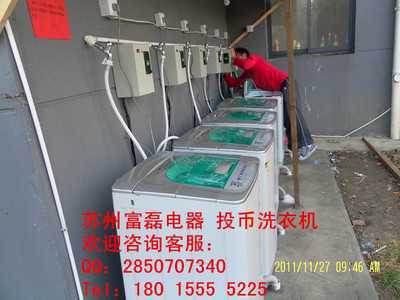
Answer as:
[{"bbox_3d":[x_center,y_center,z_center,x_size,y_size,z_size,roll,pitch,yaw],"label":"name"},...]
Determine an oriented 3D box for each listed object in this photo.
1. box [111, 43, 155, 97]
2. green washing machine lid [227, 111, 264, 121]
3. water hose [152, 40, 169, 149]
[{"bbox_3d":[-0.396,-0.487,1.975,0.132,0.290,0.220,1,17,16],"label":"box"},{"bbox_3d":[0.385,-0.294,2.711,0.280,0.030,0.380,1,17,16],"label":"green washing machine lid"},{"bbox_3d":[-0.274,-0.378,2.359,0.120,0.760,0.120,1,17,16],"label":"water hose"}]

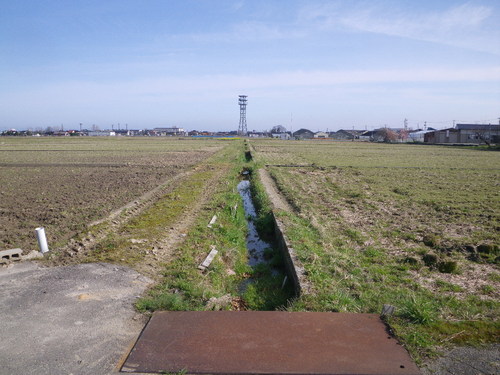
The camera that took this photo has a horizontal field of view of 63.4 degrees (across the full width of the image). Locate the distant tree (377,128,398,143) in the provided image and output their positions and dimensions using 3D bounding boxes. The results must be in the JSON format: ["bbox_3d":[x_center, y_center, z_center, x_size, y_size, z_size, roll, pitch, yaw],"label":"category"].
[{"bbox_3d":[26.980,-10.171,79.351,4.300,2.780,3.900,3,8,18],"label":"distant tree"}]

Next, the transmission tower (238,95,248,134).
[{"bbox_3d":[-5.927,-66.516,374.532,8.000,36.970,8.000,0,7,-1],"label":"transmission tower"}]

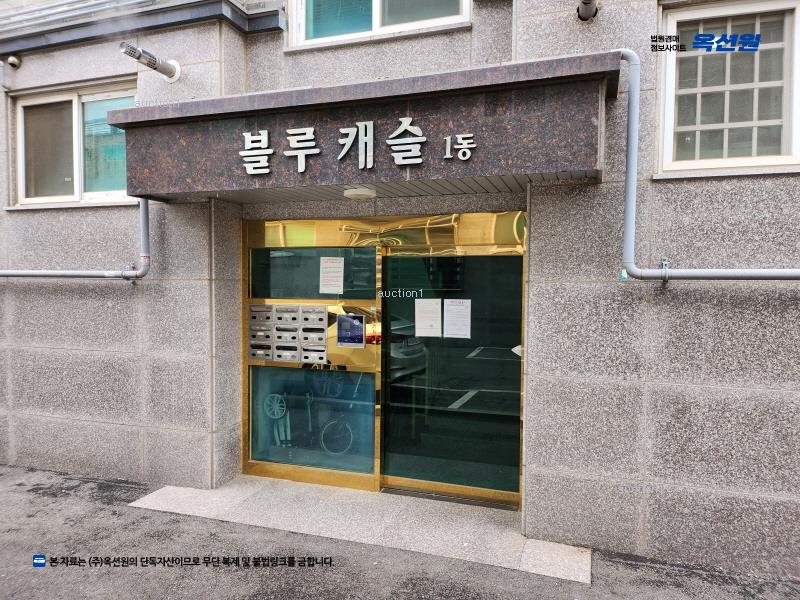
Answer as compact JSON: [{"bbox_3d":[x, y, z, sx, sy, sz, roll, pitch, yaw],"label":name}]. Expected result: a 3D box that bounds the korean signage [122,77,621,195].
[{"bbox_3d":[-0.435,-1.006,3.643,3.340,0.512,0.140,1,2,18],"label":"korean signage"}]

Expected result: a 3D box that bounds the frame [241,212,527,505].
[{"bbox_3d":[-0.192,0.433,4.482,2.423,2.199,0.140,1,2,18],"label":"frame"}]

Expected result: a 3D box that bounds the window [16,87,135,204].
[{"bbox_3d":[-2.831,-1.336,4.930,1.430,1.000,0.120,1,2,18],"label":"window"}]

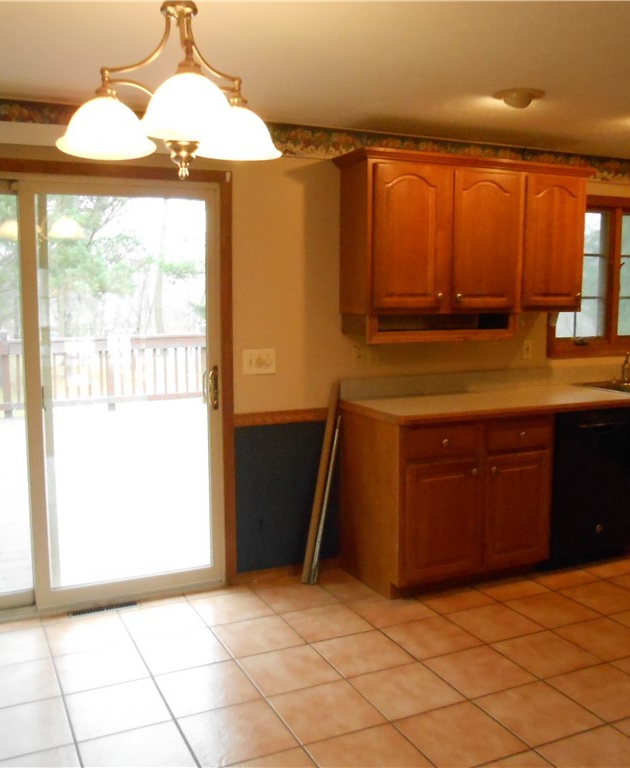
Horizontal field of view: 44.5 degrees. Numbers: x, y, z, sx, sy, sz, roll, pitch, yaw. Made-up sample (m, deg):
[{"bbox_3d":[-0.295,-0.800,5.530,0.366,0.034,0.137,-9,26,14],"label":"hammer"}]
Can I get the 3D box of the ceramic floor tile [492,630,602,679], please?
[{"bbox_3d":[0.954,1.121,3.186,0.330,0.010,0.330,-3,8,-25],"label":"ceramic floor tile"}]

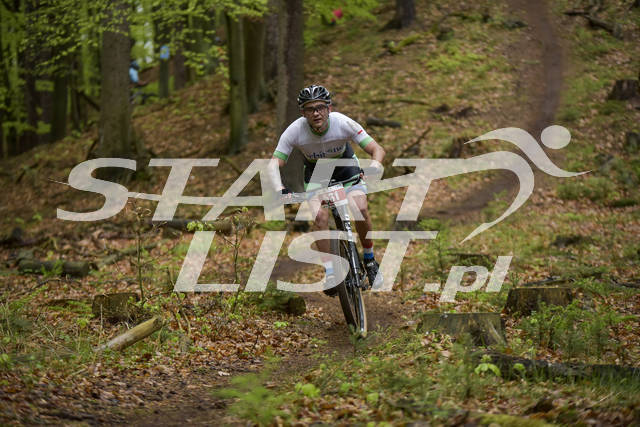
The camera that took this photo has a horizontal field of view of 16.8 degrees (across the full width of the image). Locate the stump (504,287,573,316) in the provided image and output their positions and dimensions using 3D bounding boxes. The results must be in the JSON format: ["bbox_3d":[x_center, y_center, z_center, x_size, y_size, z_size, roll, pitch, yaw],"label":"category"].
[{"bbox_3d":[1.551,0.625,15.400,0.468,0.213,0.468,0,-2,0],"label":"stump"}]

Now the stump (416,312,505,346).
[{"bbox_3d":[0.881,0.727,13.600,0.535,0.213,0.535,0,-2,0],"label":"stump"}]

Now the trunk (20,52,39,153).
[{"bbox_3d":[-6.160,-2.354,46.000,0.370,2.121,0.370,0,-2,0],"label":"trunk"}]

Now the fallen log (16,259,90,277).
[{"bbox_3d":[-2.289,0.466,18.700,0.680,0.140,0.150,-1,-2,20],"label":"fallen log"}]

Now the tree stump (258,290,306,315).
[{"bbox_3d":[-0.280,0.660,16.000,0.360,0.180,0.280,0,1,0],"label":"tree stump"}]

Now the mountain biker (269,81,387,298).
[{"bbox_3d":[0.050,-0.160,14.650,0.760,1.410,0.850,0,1,3],"label":"mountain biker"}]

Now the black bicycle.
[{"bbox_3d":[0.200,0.290,14.500,0.620,1.030,1.720,-11,1,4],"label":"black bicycle"}]

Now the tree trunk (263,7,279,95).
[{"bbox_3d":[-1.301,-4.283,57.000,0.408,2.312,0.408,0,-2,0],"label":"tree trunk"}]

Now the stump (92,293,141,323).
[{"bbox_3d":[-1.407,0.650,15.000,0.322,0.207,0.322,0,-2,0],"label":"stump"}]

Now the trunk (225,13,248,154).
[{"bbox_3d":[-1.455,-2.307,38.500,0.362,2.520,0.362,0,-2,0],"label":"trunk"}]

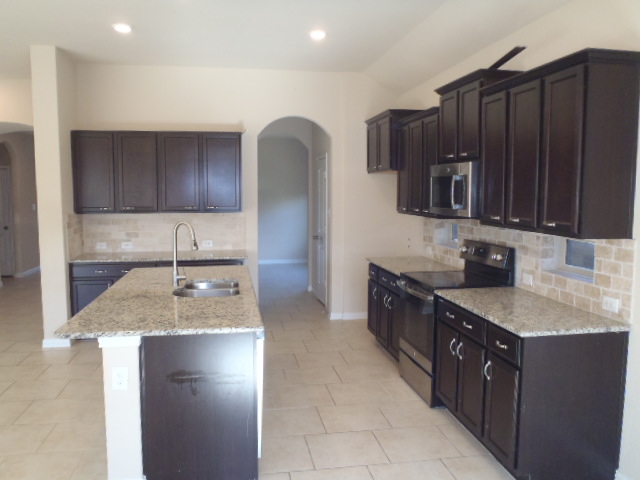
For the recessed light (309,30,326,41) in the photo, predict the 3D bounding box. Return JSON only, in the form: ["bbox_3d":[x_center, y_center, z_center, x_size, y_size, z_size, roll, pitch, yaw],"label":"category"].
[{"bbox_3d":[-0.023,-1.920,4.882,0.171,0.030,0.171,-1,6,-10],"label":"recessed light"}]

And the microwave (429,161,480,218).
[{"bbox_3d":[1.215,-0.403,4.171,0.405,0.419,0.760,-1,6,-10],"label":"microwave"}]

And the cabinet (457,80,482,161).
[{"bbox_3d":[1.301,-0.895,4.007,0.326,0.577,0.402,-1,6,-10],"label":"cabinet"}]

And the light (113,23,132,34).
[{"bbox_3d":[-1.695,-1.816,4.444,0.176,0.030,0.176,-1,6,-10],"label":"light"}]

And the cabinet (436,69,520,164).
[{"bbox_3d":[1.232,-0.931,4.119,0.369,0.643,0.835,-1,6,-10],"label":"cabinet"}]

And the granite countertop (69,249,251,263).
[{"bbox_3d":[-1.742,0.191,5.795,1.810,0.038,0.650,-1,6,-10],"label":"granite countertop"}]

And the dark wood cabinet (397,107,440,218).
[{"bbox_3d":[1.077,-0.717,5.034,0.358,0.953,1.070,-1,6,-10],"label":"dark wood cabinet"}]

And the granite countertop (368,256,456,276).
[{"bbox_3d":[0.940,0.265,5.236,0.648,0.036,1.080,-1,6,-10],"label":"granite countertop"}]

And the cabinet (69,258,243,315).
[{"bbox_3d":[-1.815,0.645,6.028,1.836,0.873,0.618,-1,6,-10],"label":"cabinet"}]

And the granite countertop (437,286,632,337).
[{"bbox_3d":[1.276,0.446,3.348,0.648,0.036,1.163,-1,6,-10],"label":"granite countertop"}]

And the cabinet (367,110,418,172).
[{"bbox_3d":[0.854,-1.106,5.975,0.444,0.628,0.970,-1,6,-10],"label":"cabinet"}]

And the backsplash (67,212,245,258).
[{"bbox_3d":[-1.822,-0.071,5.966,1.870,0.492,0.618,-1,6,-10],"label":"backsplash"}]

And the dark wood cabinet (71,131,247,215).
[{"bbox_3d":[-1.850,-0.779,6.052,1.843,0.909,0.308,-1,6,-10],"label":"dark wood cabinet"}]

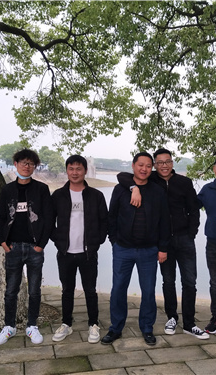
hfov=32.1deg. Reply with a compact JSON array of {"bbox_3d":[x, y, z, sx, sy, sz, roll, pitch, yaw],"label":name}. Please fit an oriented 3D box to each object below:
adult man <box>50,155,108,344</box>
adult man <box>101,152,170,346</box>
[{"bbox_3d":[-0.265,0.547,3.527,0.530,1.691,0.340,0,2,5],"label":"adult man"},{"bbox_3d":[0.255,0.534,3.516,0.600,1.719,0.340,0,2,3],"label":"adult man"}]

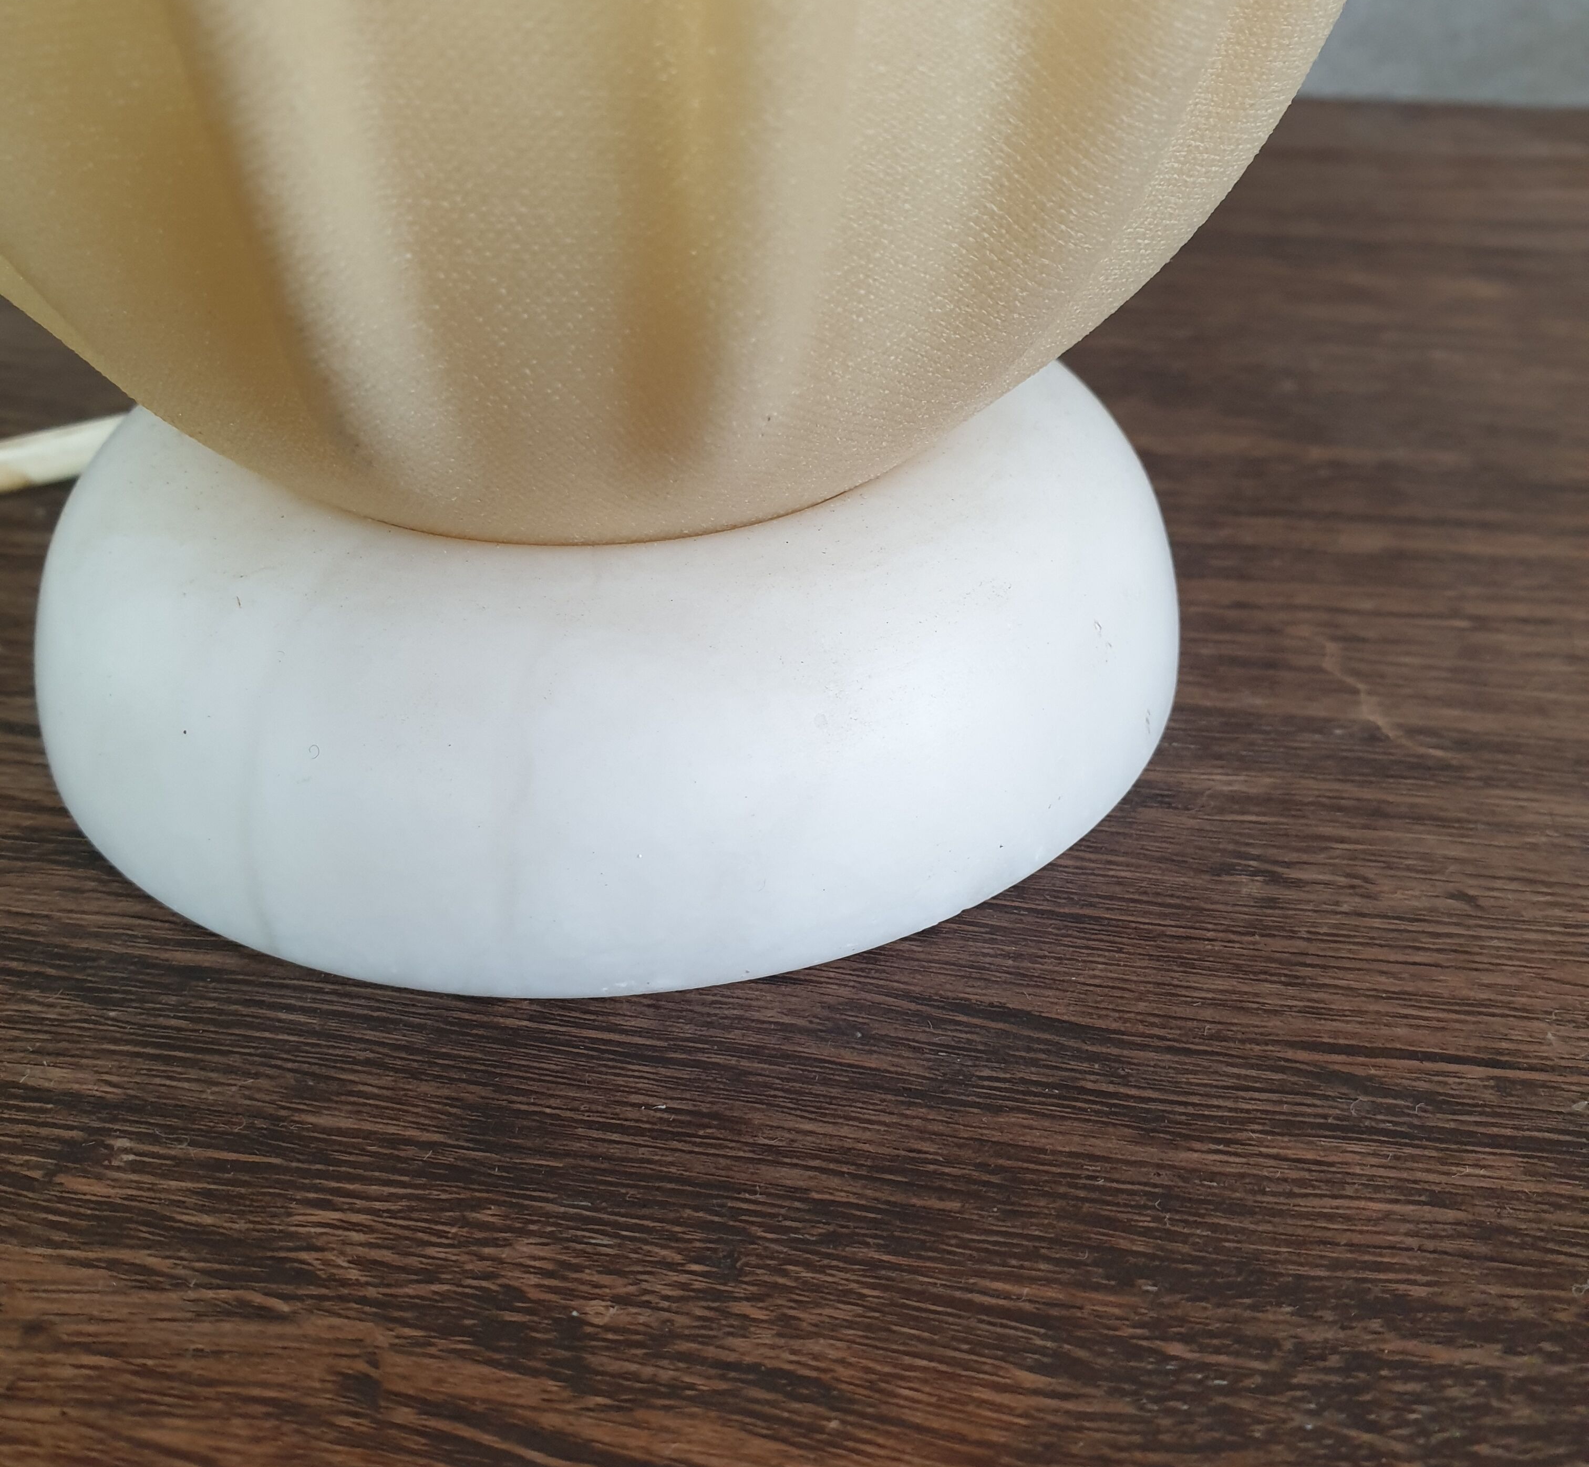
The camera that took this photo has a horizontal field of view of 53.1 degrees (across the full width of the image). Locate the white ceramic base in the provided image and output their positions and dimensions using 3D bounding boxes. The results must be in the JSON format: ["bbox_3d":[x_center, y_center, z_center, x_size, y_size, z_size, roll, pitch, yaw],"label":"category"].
[{"bbox_3d":[-0.019,-0.022,0.173,0.122,0.031,0.122,-1,34,0],"label":"white ceramic base"}]

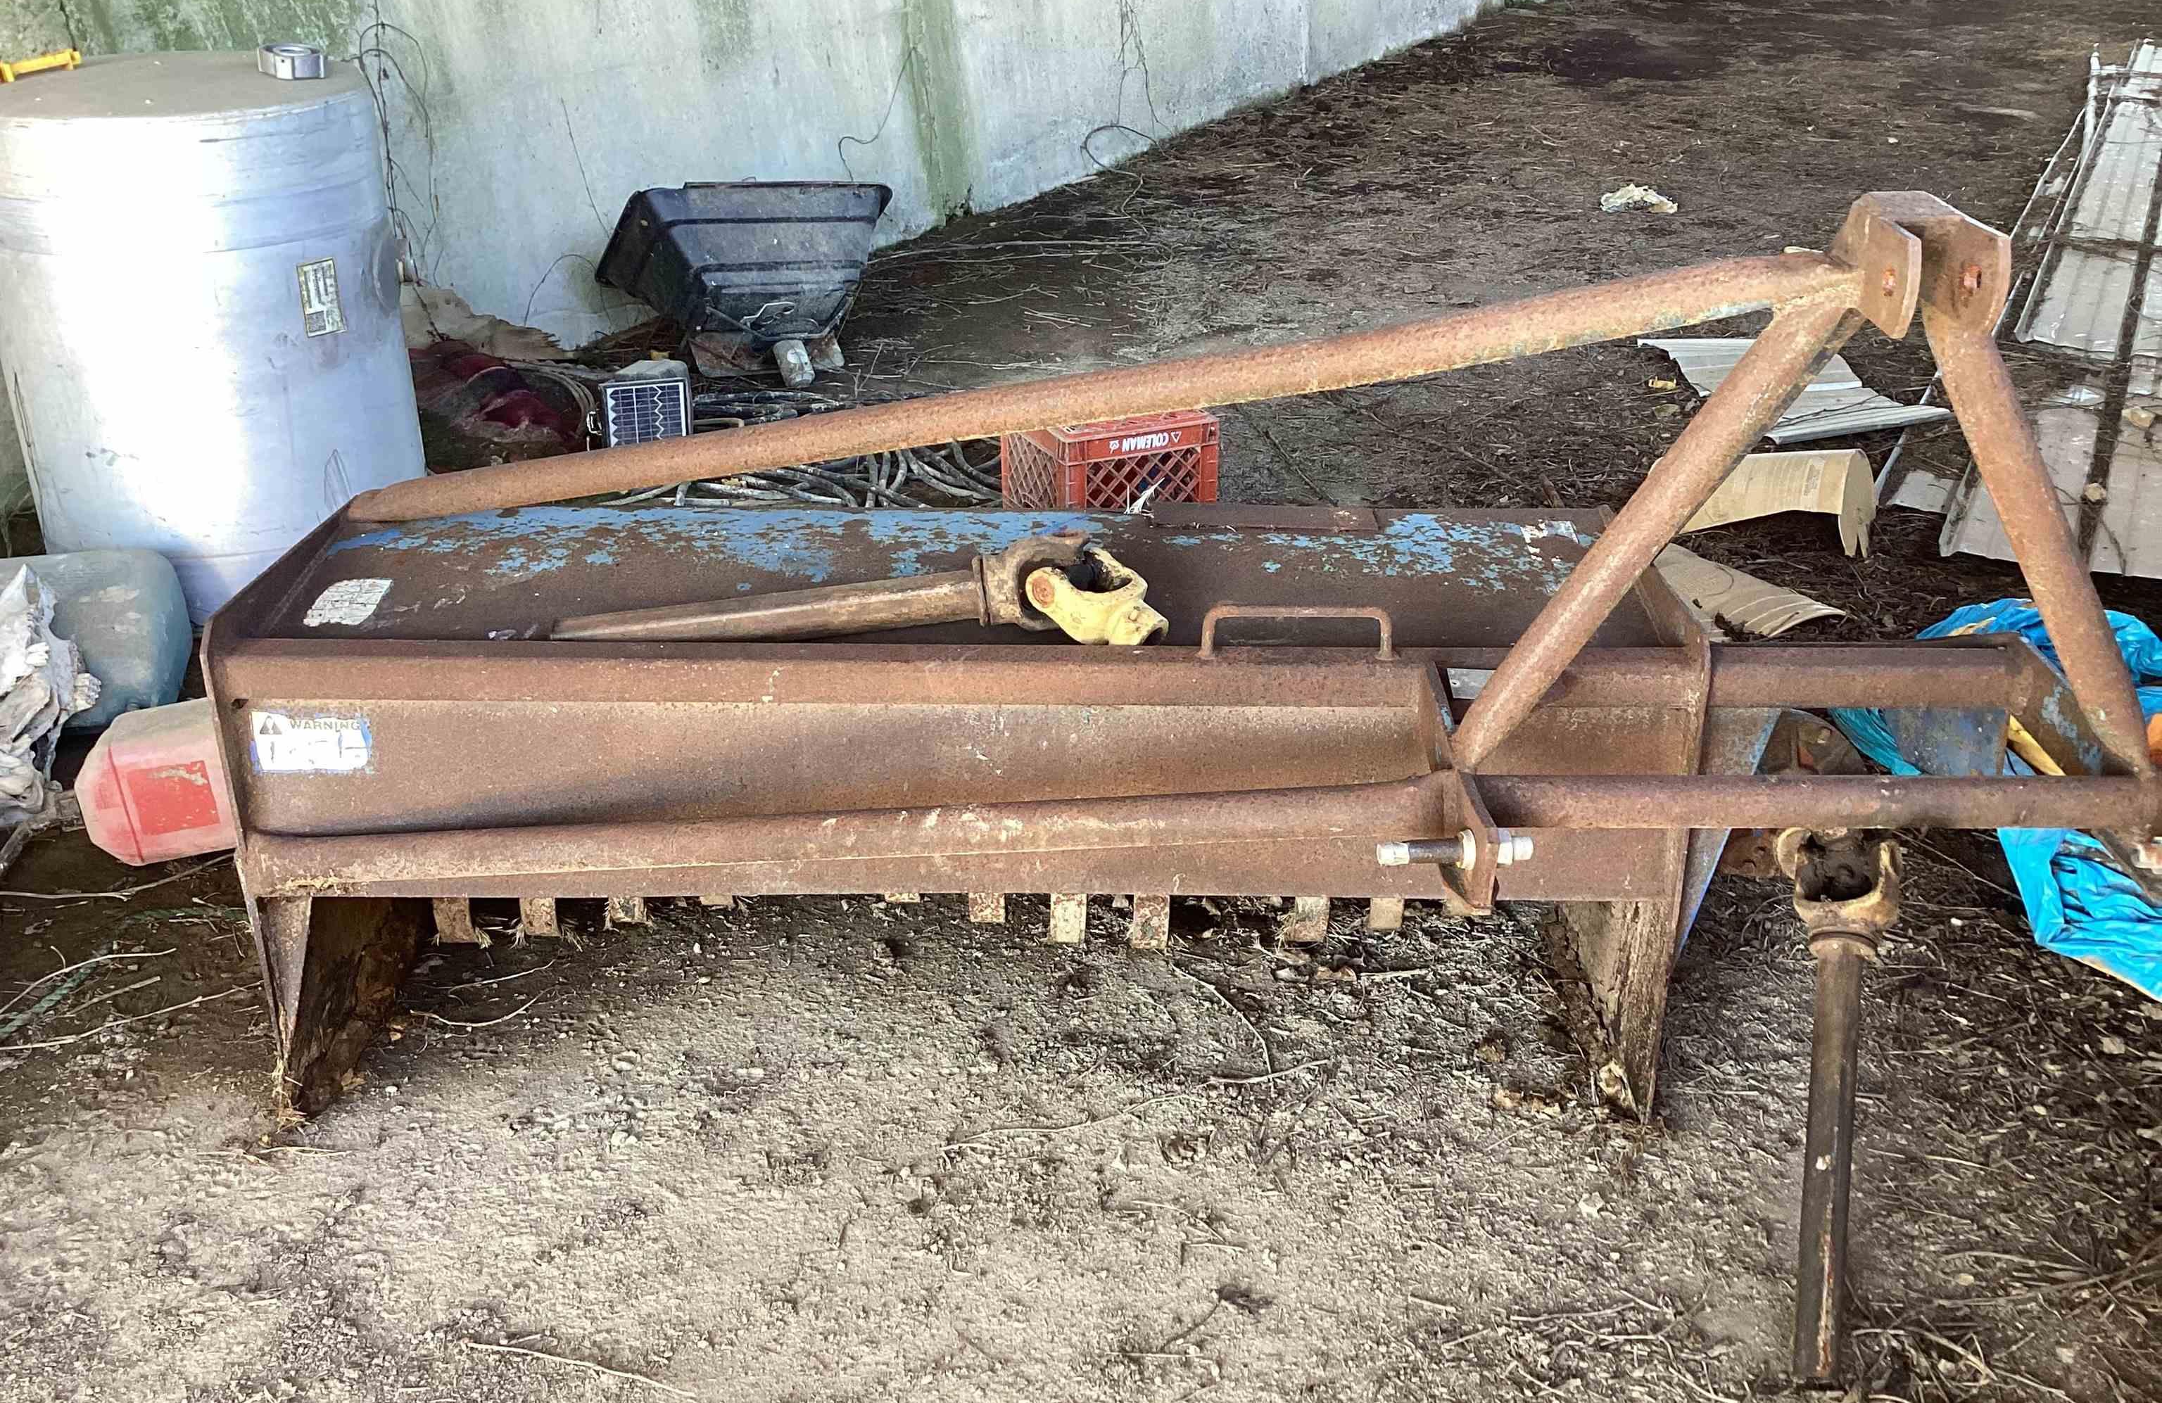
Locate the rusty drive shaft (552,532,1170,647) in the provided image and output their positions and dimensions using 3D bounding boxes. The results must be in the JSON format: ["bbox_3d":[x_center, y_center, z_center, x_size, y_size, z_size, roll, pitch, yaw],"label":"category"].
[{"bbox_3d":[-0.240,-0.103,2.125,0.670,0.110,0.125,-3,25,-4],"label":"rusty drive shaft"}]

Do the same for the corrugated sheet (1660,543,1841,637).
[{"bbox_3d":[1.173,-0.252,3.751,0.330,0.075,0.490,-13,28,-26],"label":"corrugated sheet"}]

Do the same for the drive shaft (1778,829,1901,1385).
[{"bbox_3d":[0.787,0.396,2.022,0.115,0.115,0.630,8,55,15],"label":"drive shaft"}]

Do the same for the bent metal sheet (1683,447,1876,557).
[{"bbox_3d":[1.355,-0.406,3.932,0.440,0.200,0.200,4,25,7],"label":"bent metal sheet"}]

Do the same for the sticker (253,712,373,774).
[{"bbox_3d":[-0.832,0.045,2.090,0.130,0.072,0.004,1,25,0],"label":"sticker"}]

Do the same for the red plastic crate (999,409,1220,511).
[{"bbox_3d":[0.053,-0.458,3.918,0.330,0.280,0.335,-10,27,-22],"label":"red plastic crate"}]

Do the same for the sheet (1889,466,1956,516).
[{"bbox_3d":[1.845,-0.445,4.215,0.150,0.020,0.270,14,28,27],"label":"sheet"}]

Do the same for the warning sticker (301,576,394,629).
[{"bbox_3d":[-0.836,-0.113,2.210,0.068,0.004,0.105,1,33,0],"label":"warning sticker"}]

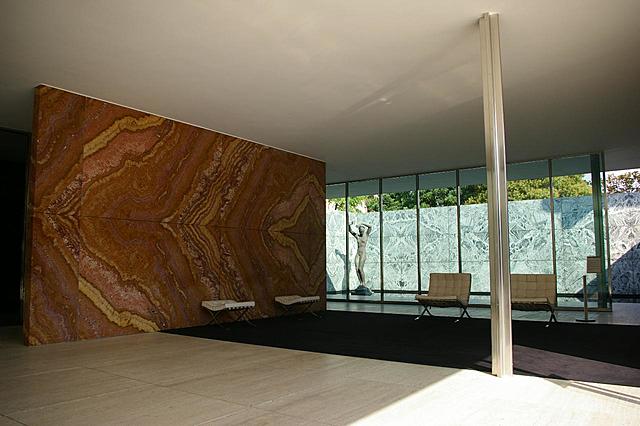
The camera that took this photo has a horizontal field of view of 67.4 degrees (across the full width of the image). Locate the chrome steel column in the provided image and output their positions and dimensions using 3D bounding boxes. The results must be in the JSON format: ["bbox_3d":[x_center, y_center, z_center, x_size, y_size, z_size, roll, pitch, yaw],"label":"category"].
[{"bbox_3d":[1.510,-0.203,4.115,0.162,3.100,0.162,-4,-7,37],"label":"chrome steel column"}]

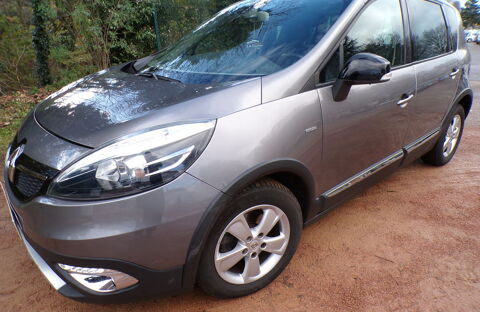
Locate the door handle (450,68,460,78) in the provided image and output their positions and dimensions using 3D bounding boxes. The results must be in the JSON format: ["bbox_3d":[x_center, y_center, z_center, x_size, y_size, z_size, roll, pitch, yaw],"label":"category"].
[{"bbox_3d":[1.777,-0.679,2.746,0.220,0.062,0.050,-17,26,-38],"label":"door handle"}]

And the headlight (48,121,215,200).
[{"bbox_3d":[-0.465,0.008,1.375,0.678,0.310,0.244,3,21,10],"label":"headlight"}]

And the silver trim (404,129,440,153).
[{"bbox_3d":[1.488,-0.131,2.696,0.680,0.055,0.035,-21,29,-37],"label":"silver trim"}]

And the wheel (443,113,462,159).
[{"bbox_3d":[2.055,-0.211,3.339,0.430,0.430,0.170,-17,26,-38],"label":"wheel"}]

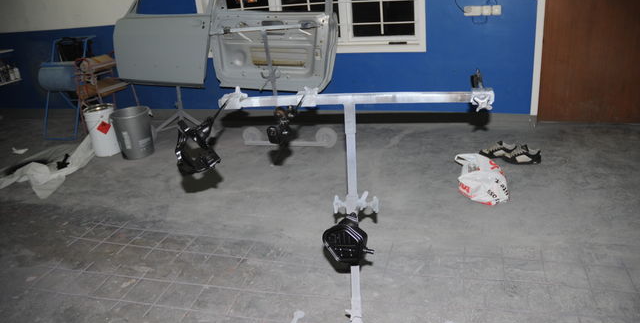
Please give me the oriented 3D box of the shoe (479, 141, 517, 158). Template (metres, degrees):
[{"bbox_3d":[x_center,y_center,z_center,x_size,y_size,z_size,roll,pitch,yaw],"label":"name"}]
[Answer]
[{"bbox_3d":[1.413,-0.101,3.806,0.280,0.115,0.105,4,24,21],"label":"shoe"}]

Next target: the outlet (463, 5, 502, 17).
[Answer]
[{"bbox_3d":[1.464,-1.354,4.306,0.325,0.084,0.050,3,23,20],"label":"outlet"}]

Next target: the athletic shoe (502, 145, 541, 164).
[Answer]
[{"bbox_3d":[1.553,-0.064,3.683,0.280,0.115,0.105,4,24,21],"label":"athletic shoe"}]

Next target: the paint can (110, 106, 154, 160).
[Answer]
[{"bbox_3d":[-1.736,-0.268,4.506,0.366,0.420,0.366,-5,22,0],"label":"paint can"}]

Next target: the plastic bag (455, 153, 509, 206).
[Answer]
[{"bbox_3d":[1.112,0.082,3.306,0.290,0.200,0.550,-2,22,8],"label":"plastic bag"}]

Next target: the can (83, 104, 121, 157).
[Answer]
[{"bbox_3d":[-2.094,-0.296,4.615,0.268,0.450,0.268,-5,22,0],"label":"can"}]

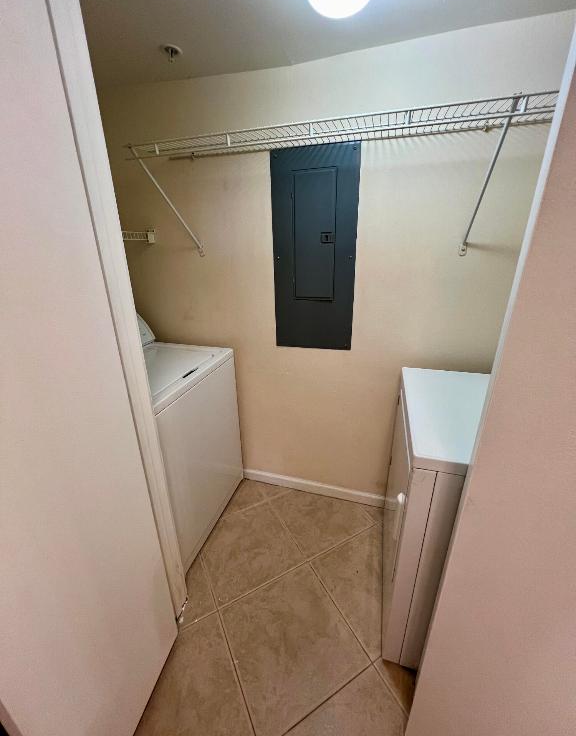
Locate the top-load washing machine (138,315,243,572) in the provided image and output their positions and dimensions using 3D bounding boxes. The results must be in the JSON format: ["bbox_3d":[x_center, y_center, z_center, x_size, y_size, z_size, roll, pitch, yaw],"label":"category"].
[{"bbox_3d":[-0.726,0.331,1.563,0.670,1.100,0.686,5,21,15],"label":"top-load washing machine"}]

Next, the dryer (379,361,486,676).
[{"bbox_3d":[0.751,0.522,1.079,0.680,1.050,0.690,6,21,17],"label":"dryer"}]

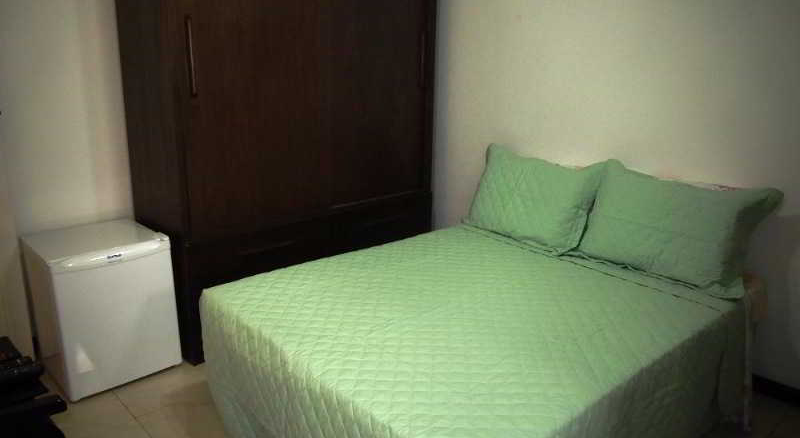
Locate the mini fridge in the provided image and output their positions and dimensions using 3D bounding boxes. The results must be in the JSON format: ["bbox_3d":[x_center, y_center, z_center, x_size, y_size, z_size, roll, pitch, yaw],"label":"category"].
[{"bbox_3d":[-1.392,0.392,2.613,0.487,0.630,0.490,-14,22,-43],"label":"mini fridge"}]

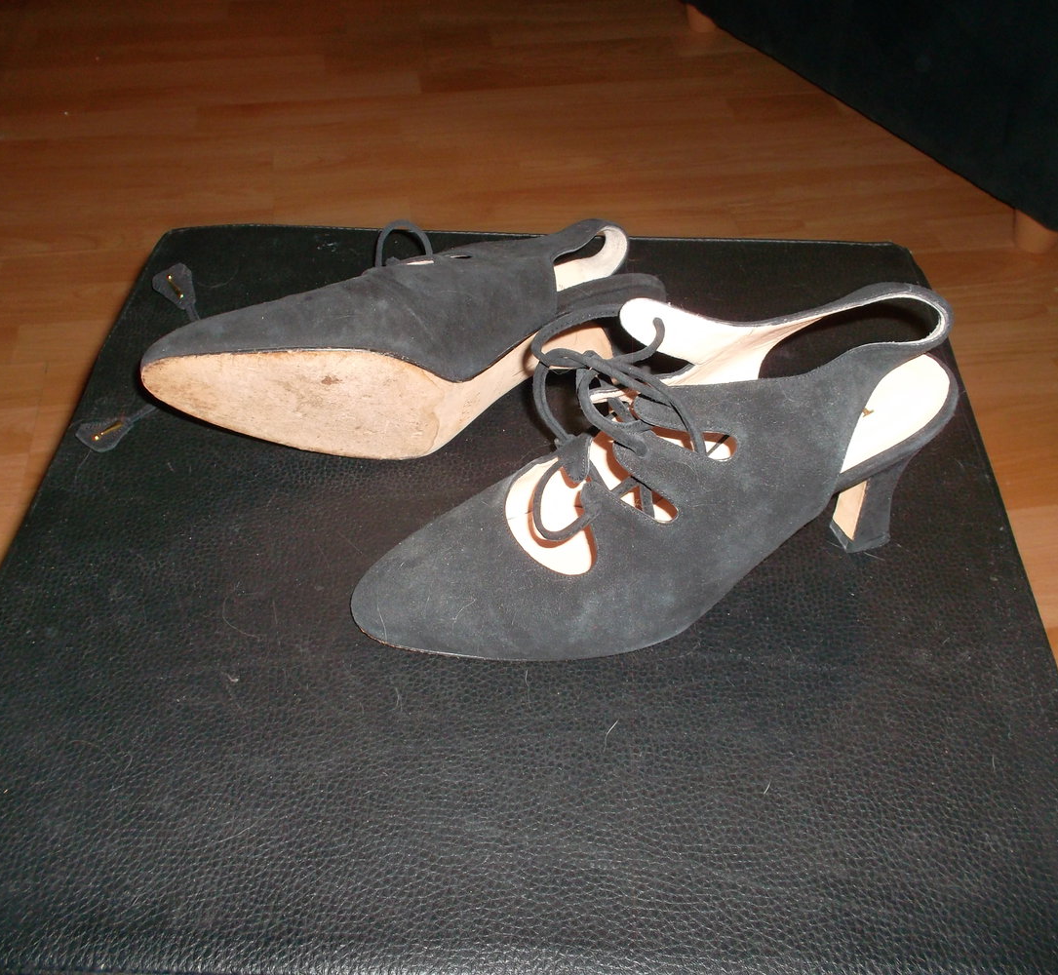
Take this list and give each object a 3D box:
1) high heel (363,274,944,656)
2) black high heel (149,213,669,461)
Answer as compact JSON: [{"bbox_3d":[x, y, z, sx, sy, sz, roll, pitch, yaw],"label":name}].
[{"bbox_3d":[0.049,-0.004,0.407,0.243,0.135,0.078,-9,51,-9],"label":"high heel"},{"bbox_3d":[-0.054,-0.089,0.512,0.243,0.077,0.132,4,53,-1],"label":"black high heel"}]

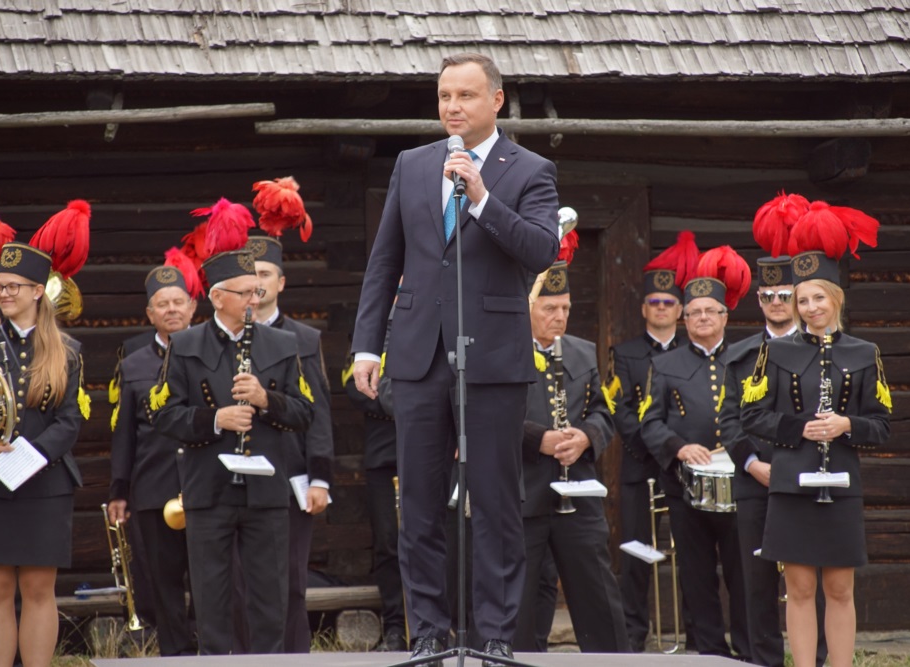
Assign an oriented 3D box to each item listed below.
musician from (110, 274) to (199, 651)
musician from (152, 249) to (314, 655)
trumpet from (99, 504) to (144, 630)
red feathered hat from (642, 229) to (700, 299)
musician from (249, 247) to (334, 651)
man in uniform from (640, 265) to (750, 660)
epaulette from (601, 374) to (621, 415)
[{"bbox_3d":[-1.134,0.608,20.000,0.530,1.752,0.360,0,-1,-3],"label":"musician"},{"bbox_3d":[-0.828,0.581,18.700,0.600,1.782,0.420,0,-1,-10],"label":"musician"},{"bbox_3d":[-1.318,0.929,19.850,0.120,0.510,0.130,-14,0,0],"label":"trumpet"},{"bbox_3d":[1.013,-0.323,23.400,0.260,0.320,0.240,0,-1,-3],"label":"red feathered hat"},{"bbox_3d":[-0.763,0.542,20.800,0.530,1.899,0.360,0,-1,5],"label":"musician"},{"bbox_3d":[1.102,0.617,22.000,0.580,1.771,0.420,0,-1,-13],"label":"man in uniform"},{"bbox_3d":[0.585,0.229,18.800,0.060,0.140,0.090,0,-1,41],"label":"epaulette"}]

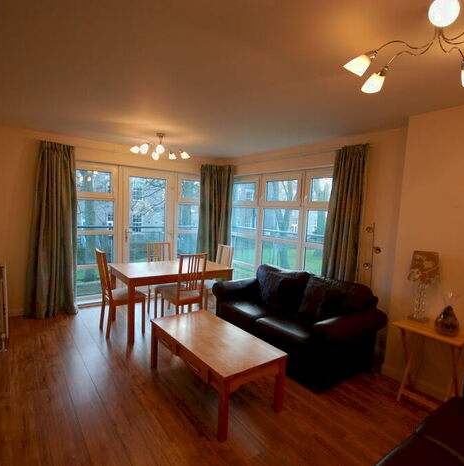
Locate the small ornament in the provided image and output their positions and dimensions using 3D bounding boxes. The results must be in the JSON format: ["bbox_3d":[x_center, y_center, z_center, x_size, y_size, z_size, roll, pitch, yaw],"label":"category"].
[{"bbox_3d":[1.722,0.645,2.307,0.165,0.320,0.165,0,6,-34],"label":"small ornament"}]

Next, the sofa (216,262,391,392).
[{"bbox_3d":[0.639,0.900,3.303,0.900,0.840,1.770,-2,7,-39],"label":"sofa"}]

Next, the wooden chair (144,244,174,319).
[{"bbox_3d":[-0.964,0.676,4.158,0.430,1.000,0.510,-1,6,-38],"label":"wooden chair"}]

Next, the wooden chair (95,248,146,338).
[{"bbox_3d":[-1.361,0.710,3.526,0.480,1.000,0.440,-1,7,-36],"label":"wooden chair"}]

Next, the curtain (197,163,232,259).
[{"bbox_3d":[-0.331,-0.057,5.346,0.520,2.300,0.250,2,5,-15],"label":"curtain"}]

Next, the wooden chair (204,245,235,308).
[{"bbox_3d":[-0.296,0.692,4.229,0.480,1.000,0.440,-1,7,-36],"label":"wooden chair"}]

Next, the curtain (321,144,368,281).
[{"bbox_3d":[1.321,0.172,3.455,0.160,2.320,0.470,-1,6,-35],"label":"curtain"}]

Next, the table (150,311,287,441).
[{"bbox_3d":[-0.181,1.124,2.536,0.608,0.462,1.168,-2,7,-39],"label":"table"}]

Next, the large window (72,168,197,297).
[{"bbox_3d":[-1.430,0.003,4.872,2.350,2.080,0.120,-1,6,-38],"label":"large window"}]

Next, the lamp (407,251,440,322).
[{"bbox_3d":[1.676,0.481,2.571,0.230,0.590,0.230,-1,7,-36],"label":"lamp"}]

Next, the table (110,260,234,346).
[{"bbox_3d":[-0.813,0.829,3.972,1.400,0.740,0.850,-1,6,-36],"label":"table"}]

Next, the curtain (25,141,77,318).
[{"bbox_3d":[-2.404,-0.018,3.881,0.600,2.290,0.210,-1,6,-35],"label":"curtain"}]

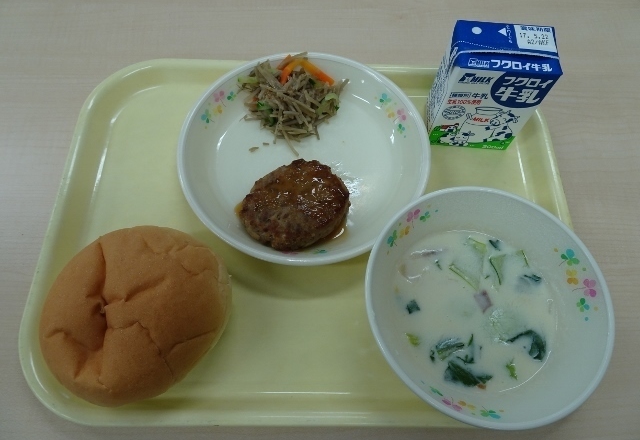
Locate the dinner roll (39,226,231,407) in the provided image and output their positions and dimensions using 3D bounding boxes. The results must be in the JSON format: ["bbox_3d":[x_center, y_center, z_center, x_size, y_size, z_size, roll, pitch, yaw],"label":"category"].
[{"bbox_3d":[-0.107,0.050,0.258,0.108,0.051,0.101,1,64,-3],"label":"dinner roll"}]

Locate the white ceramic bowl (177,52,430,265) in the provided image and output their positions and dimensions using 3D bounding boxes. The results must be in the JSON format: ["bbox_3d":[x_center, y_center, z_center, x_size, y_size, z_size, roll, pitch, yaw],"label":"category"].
[{"bbox_3d":[-0.011,-0.043,0.316,0.171,0.038,0.171,1,64,-3],"label":"white ceramic bowl"}]

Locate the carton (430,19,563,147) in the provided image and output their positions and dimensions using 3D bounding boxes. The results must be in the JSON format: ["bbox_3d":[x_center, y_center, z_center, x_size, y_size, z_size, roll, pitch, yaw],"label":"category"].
[{"bbox_3d":[0.121,-0.094,0.325,0.064,0.083,0.041,4,64,-2],"label":"carton"}]

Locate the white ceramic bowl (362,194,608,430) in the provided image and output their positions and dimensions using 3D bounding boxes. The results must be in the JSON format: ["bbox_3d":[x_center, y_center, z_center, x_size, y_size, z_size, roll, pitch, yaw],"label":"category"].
[{"bbox_3d":[0.092,0.052,0.269,0.137,0.053,0.137,1,64,-3],"label":"white ceramic bowl"}]

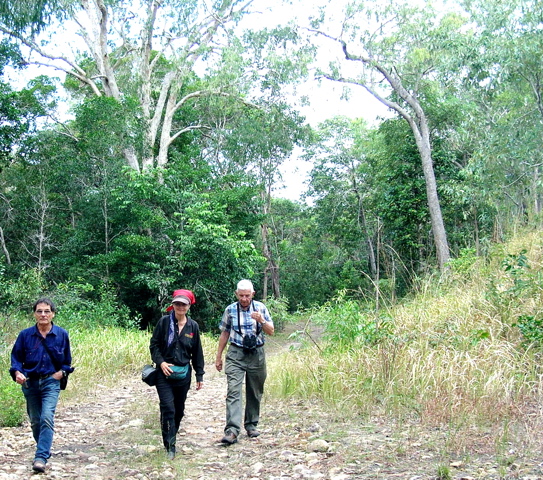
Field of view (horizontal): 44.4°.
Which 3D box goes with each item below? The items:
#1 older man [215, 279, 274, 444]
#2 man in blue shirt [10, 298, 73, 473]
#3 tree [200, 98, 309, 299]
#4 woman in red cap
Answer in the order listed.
[{"bbox_3d":[-0.295,1.300,7.300,0.620,1.740,0.500,0,-4,2],"label":"older man"},{"bbox_3d":[-2.330,1.440,6.750,0.620,1.700,0.520,1,-4,-9],"label":"man in blue shirt"},{"bbox_3d":[-0.540,-1.150,21.500,3.400,6.600,3.200,0,-4,0],"label":"tree"},{"bbox_3d":[-0.985,1.350,6.900,0.580,1.680,0.500,0,-4,0],"label":"woman in red cap"}]

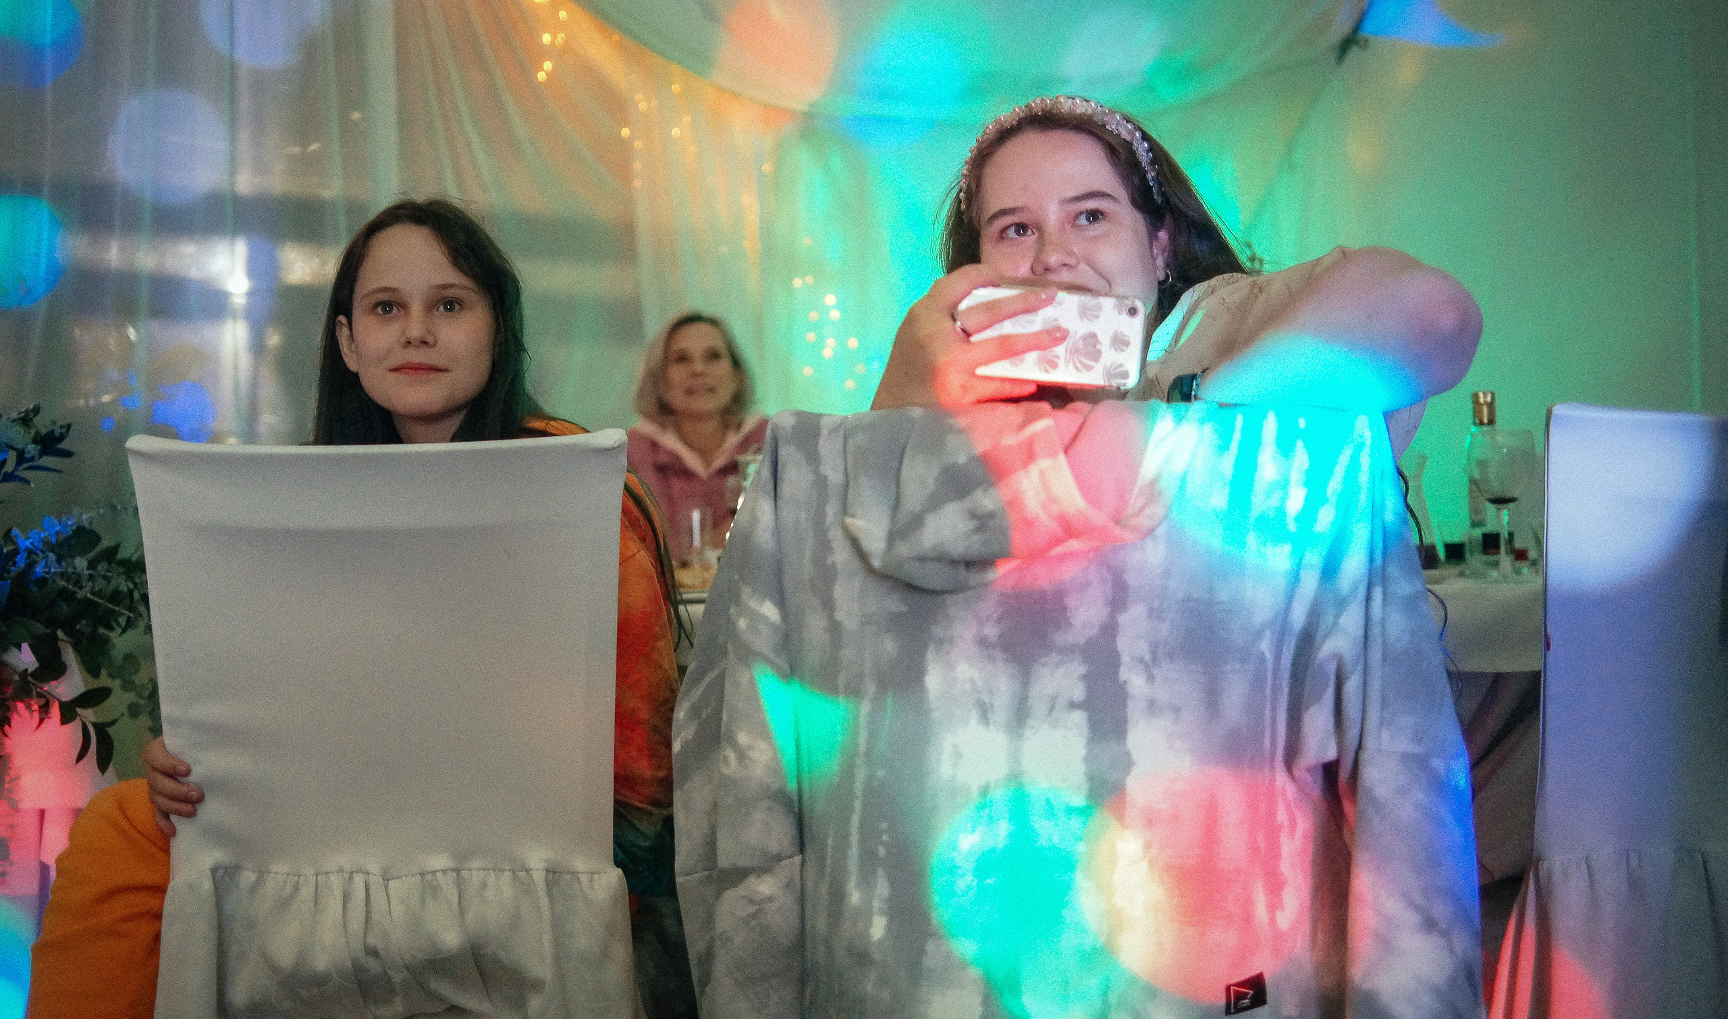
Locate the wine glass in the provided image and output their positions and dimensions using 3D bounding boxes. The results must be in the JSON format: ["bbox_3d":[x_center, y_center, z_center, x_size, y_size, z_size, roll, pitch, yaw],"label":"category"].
[{"bbox_3d":[0.921,-0.010,1.940,0.100,0.220,0.100,0,-1,25],"label":"wine glass"}]

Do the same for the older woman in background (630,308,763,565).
[{"bbox_3d":[-0.315,0.230,2.570,0.500,1.240,0.640,0,-1,-6],"label":"older woman in background"}]

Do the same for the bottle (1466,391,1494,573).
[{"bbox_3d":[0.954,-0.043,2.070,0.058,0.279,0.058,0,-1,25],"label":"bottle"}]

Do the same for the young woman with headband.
[{"bbox_3d":[0.270,0.240,1.260,0.560,1.180,0.640,0,-1,12],"label":"young woman with headband"}]

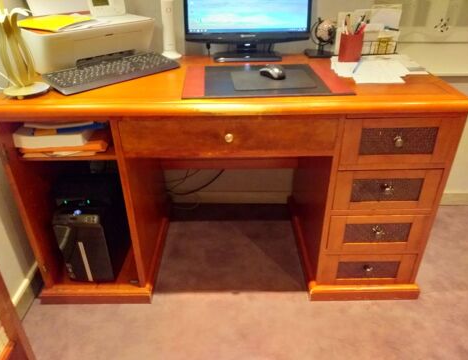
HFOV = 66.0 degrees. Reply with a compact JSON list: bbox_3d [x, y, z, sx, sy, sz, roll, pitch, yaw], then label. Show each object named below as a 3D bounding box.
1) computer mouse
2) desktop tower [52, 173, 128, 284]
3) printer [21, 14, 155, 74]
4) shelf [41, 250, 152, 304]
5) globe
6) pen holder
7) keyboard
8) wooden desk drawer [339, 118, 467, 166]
[{"bbox_3d":[0.124,-0.345,1.159,0.060,0.036,0.100,-22,36,-32],"label":"computer mouse"},{"bbox_3d":[-0.533,0.155,1.439,0.165,0.315,0.370,-1,30,0],"label":"desktop tower"},{"bbox_3d":[-0.542,-0.527,1.395,0.242,0.147,0.444,26,39,38],"label":"printer"},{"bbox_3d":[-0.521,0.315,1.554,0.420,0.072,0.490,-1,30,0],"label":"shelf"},{"bbox_3d":[0.355,-0.567,1.444,0.125,0.145,0.110,-1,30,0],"label":"globe"},{"bbox_3d":[0.444,-0.519,1.403,0.080,0.102,0.080,-1,30,0],"label":"pen holder"},{"bbox_3d":[-0.389,-0.355,1.196,0.152,0.024,0.419,32,42,29],"label":"keyboard"},{"bbox_3d":[0.489,-0.208,1.243,0.342,0.158,0.418,0,29,0],"label":"wooden desk drawer"}]

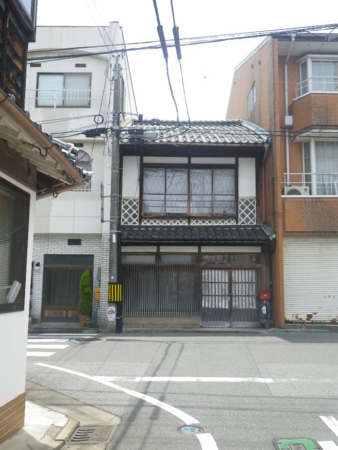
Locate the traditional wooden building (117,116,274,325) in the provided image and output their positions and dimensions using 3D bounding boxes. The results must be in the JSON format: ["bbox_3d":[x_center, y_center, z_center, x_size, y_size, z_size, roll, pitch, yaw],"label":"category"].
[{"bbox_3d":[0.782,-0.340,17.327,4.590,8.010,9.200,0,-8,0],"label":"traditional wooden building"}]

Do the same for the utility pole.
[{"bbox_3d":[-1.535,-1.095,12.648,0.310,8.150,0.310,0,-8,0],"label":"utility pole"}]

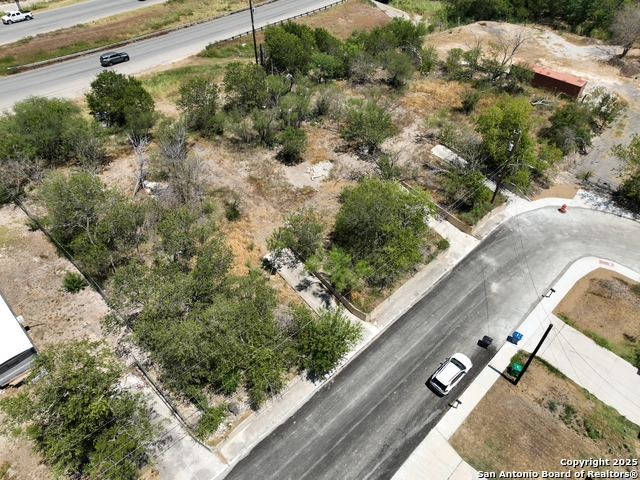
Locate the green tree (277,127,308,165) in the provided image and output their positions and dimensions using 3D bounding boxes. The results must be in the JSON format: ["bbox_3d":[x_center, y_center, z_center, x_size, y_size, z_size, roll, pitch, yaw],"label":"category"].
[{"bbox_3d":[-3.812,-13.110,61.706,4.535,5.039,4.209,0,46,0],"label":"green tree"}]

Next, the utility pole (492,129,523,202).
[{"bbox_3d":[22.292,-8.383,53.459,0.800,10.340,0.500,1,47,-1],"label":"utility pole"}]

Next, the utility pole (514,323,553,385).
[{"bbox_3d":[17.802,9.856,37.262,0.330,9.400,0.330,-1,45,1],"label":"utility pole"}]

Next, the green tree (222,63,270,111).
[{"bbox_3d":[-11.976,-24.710,71.564,7.293,6.972,6.741,0,46,0],"label":"green tree"}]

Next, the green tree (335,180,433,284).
[{"bbox_3d":[6.387,-0.929,45.465,9.400,7.520,10.810,0,44,0],"label":"green tree"}]

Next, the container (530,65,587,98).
[{"bbox_3d":[40.214,-28.326,78.676,12.000,2.590,2.440,35,54,30],"label":"container"}]

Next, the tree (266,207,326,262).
[{"bbox_3d":[-2.574,-0.515,46.832,5.546,4.982,5.640,0,44,0],"label":"tree"}]

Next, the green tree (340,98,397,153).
[{"bbox_3d":[6.641,-15.515,61.289,7.050,6.392,7.332,0,44,0],"label":"green tree"}]

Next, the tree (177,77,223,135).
[{"bbox_3d":[-16.779,-18.529,63.007,6.016,7.708,6.580,0,44,0],"label":"tree"}]

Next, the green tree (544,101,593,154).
[{"bbox_3d":[34.000,-15.218,61.275,5.076,6.580,5.640,0,44,0],"label":"green tree"}]

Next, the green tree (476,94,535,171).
[{"bbox_3d":[25.076,-14.223,59.819,7.200,9.300,6.800,0,46,0],"label":"green tree"}]

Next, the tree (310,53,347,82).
[{"bbox_3d":[1.472,-29.756,77.176,5.734,4.606,5.640,0,44,0],"label":"tree"}]

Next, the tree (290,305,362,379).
[{"bbox_3d":[0.751,9.059,39.656,6.104,6.561,5.771,0,46,0],"label":"tree"}]

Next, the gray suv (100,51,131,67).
[{"bbox_3d":[-38.166,-33.738,82.888,4.900,1.750,1.950,-33,54,-30],"label":"gray suv"}]

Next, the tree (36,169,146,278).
[{"bbox_3d":[-24.750,-1.694,48.484,10.200,8.200,9.500,0,46,0],"label":"tree"}]

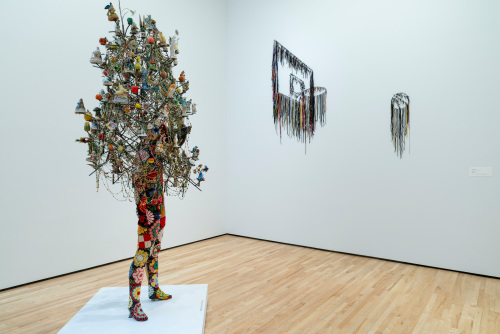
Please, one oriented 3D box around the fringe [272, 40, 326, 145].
[{"bbox_3d":[0.920,-1.480,6.510,1.170,2.220,0.080,0,0,37],"label":"fringe"}]

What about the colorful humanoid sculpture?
[{"bbox_3d":[-1.000,-0.110,3.170,1.140,2.900,1.060,0,0,7],"label":"colorful humanoid sculpture"}]

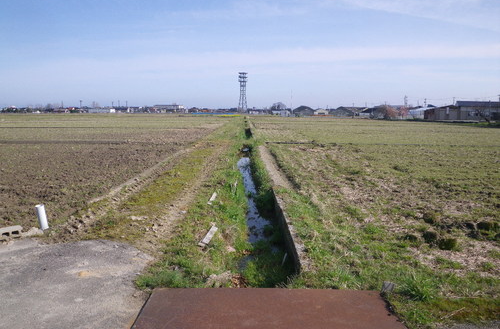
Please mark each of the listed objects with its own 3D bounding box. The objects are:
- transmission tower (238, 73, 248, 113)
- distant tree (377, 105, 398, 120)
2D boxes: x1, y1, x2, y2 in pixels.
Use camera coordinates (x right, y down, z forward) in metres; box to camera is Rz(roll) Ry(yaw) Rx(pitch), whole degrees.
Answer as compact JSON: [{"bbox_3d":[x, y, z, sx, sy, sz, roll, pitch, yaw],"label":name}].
[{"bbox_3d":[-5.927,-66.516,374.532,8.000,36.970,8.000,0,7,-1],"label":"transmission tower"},{"bbox_3d":[26.980,-10.171,79.351,4.300,2.780,3.900,3,8,18],"label":"distant tree"}]

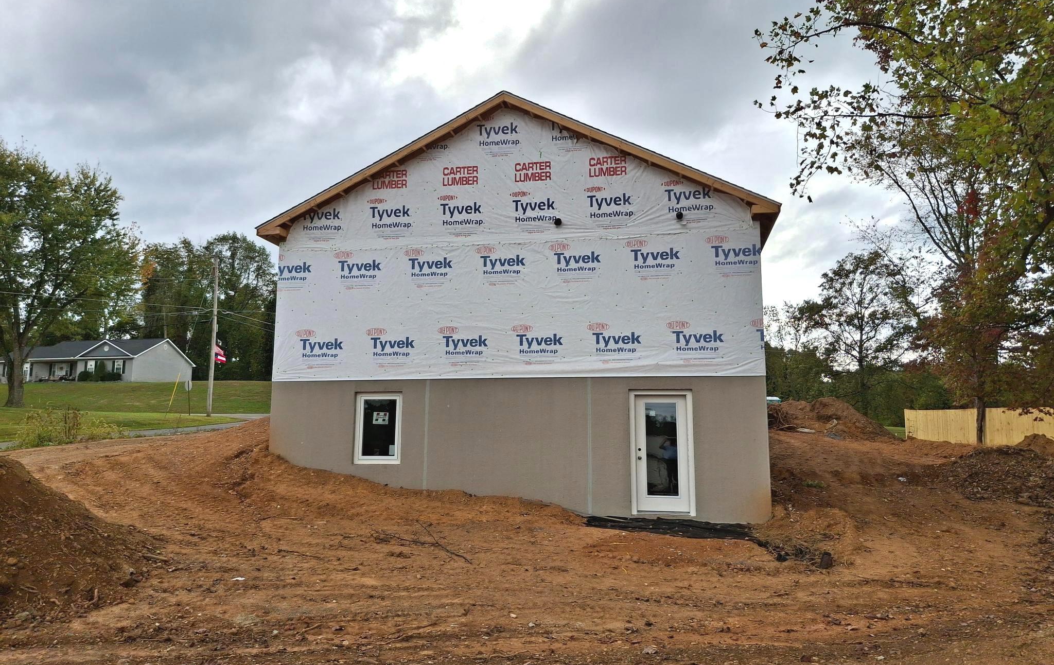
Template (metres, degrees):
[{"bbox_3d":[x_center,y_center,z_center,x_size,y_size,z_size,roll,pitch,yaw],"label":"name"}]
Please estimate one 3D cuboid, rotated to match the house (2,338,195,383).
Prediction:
[{"bbox_3d":[-47.161,3.393,82.839,18.000,5.092,10.022,-1,-8,10],"label":"house"}]

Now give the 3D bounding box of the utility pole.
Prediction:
[{"bbox_3d":[-20.363,0.165,49.432,0.280,10.572,0.280,-1,-8,9],"label":"utility pole"}]

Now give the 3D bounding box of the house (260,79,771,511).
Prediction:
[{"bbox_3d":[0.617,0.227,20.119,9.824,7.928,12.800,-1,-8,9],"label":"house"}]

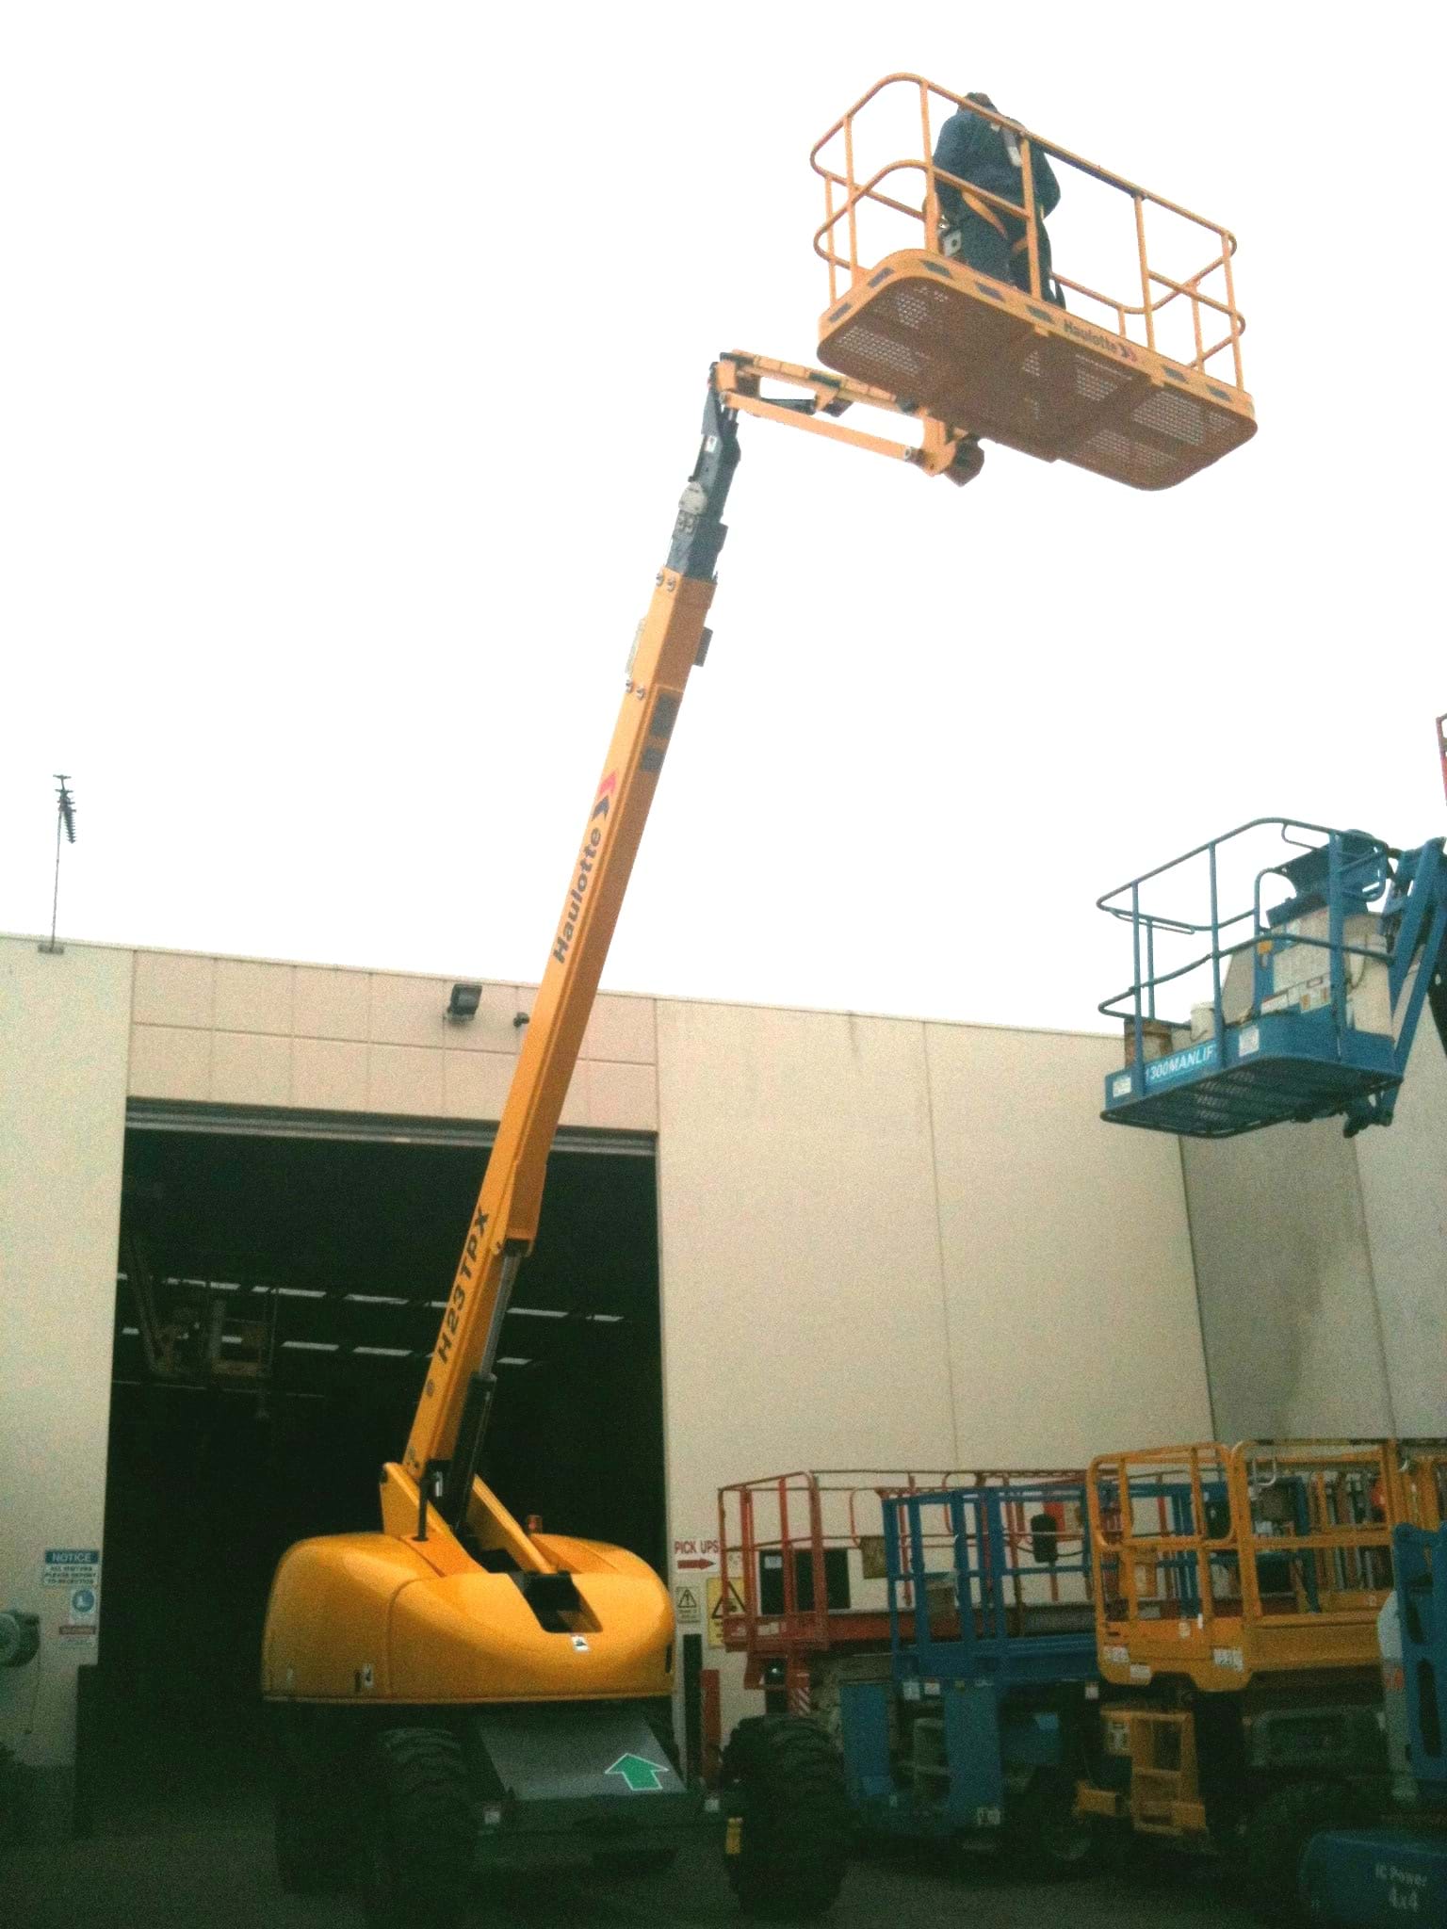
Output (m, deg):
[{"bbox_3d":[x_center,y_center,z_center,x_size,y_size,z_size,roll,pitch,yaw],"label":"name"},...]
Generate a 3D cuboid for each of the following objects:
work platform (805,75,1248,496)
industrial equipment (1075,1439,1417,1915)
[{"bbox_3d":[1.588,-3.375,9.880,2.330,1.150,0.800,11,-21,-32],"label":"work platform"},{"bbox_3d":[3.684,4.291,12.089,2.650,2.500,1.800,6,-19,-24],"label":"industrial equipment"}]

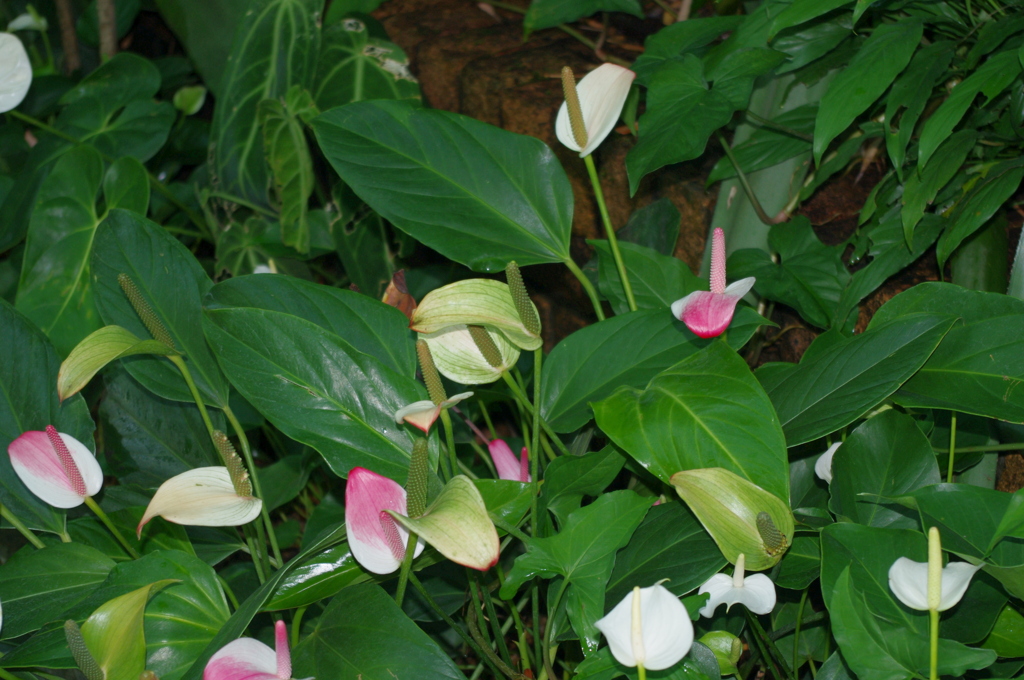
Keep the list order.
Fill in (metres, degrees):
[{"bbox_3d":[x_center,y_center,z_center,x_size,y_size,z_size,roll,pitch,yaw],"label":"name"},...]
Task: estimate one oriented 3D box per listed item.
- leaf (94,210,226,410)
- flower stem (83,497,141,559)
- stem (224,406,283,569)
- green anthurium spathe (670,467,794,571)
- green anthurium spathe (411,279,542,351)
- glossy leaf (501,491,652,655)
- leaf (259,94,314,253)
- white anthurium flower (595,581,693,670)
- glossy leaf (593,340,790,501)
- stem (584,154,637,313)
[{"bbox_3d":[-0.339,-0.030,2.280,0.125,0.045,0.232,-28,79,-23],"label":"leaf"},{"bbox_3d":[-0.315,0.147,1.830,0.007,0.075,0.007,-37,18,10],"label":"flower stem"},{"bbox_3d":[-0.249,0.142,2.250,0.020,0.178,0.020,-17,19,8],"label":"stem"},{"bbox_3d":[0.166,0.134,1.750,0.108,0.040,0.060,36,77,17],"label":"green anthurium spathe"},{"bbox_3d":[-0.028,-0.020,1.830,0.102,0.055,0.065,8,27,16],"label":"green anthurium spathe"},{"bbox_3d":[0.077,0.199,2.120,0.115,0.045,0.150,35,72,21],"label":"glossy leaf"},{"bbox_3d":[-0.247,-0.182,2.550,0.065,0.185,0.050,-4,27,-8],"label":"leaf"},{"bbox_3d":[0.098,0.211,1.720,0.074,0.068,0.040,0,26,0],"label":"white anthurium flower"},{"bbox_3d":[0.188,0.102,2.120,0.135,0.050,0.190,-32,66,-20],"label":"glossy leaf"},{"bbox_3d":[0.083,-0.090,1.970,0.007,0.145,0.007,-16,16,5],"label":"stem"}]

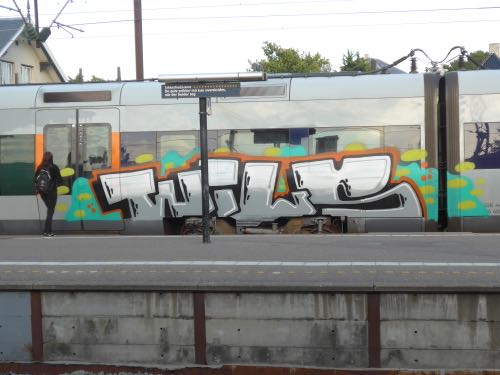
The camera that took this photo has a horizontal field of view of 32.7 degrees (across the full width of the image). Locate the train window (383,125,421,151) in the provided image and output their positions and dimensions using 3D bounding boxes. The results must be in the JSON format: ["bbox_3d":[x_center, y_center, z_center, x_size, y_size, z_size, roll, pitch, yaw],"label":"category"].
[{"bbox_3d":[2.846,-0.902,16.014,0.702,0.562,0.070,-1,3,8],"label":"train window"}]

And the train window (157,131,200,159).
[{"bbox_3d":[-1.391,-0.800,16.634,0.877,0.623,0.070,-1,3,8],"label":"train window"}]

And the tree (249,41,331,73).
[{"bbox_3d":[2.304,-4.067,48.184,5.400,8.435,5.400,-1,3,8],"label":"tree"}]

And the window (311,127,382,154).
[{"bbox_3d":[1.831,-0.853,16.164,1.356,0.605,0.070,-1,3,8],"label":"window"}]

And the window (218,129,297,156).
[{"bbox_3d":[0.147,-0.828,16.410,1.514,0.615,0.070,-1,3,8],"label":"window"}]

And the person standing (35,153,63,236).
[{"bbox_3d":[-3.971,0.135,16.732,0.500,1.660,0.450,1,3,36],"label":"person standing"}]

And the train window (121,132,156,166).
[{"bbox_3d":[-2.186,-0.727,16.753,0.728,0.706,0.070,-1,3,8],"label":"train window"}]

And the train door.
[{"bbox_3d":[-3.402,-0.359,16.956,1.778,2.423,0.100,-1,3,8],"label":"train door"}]

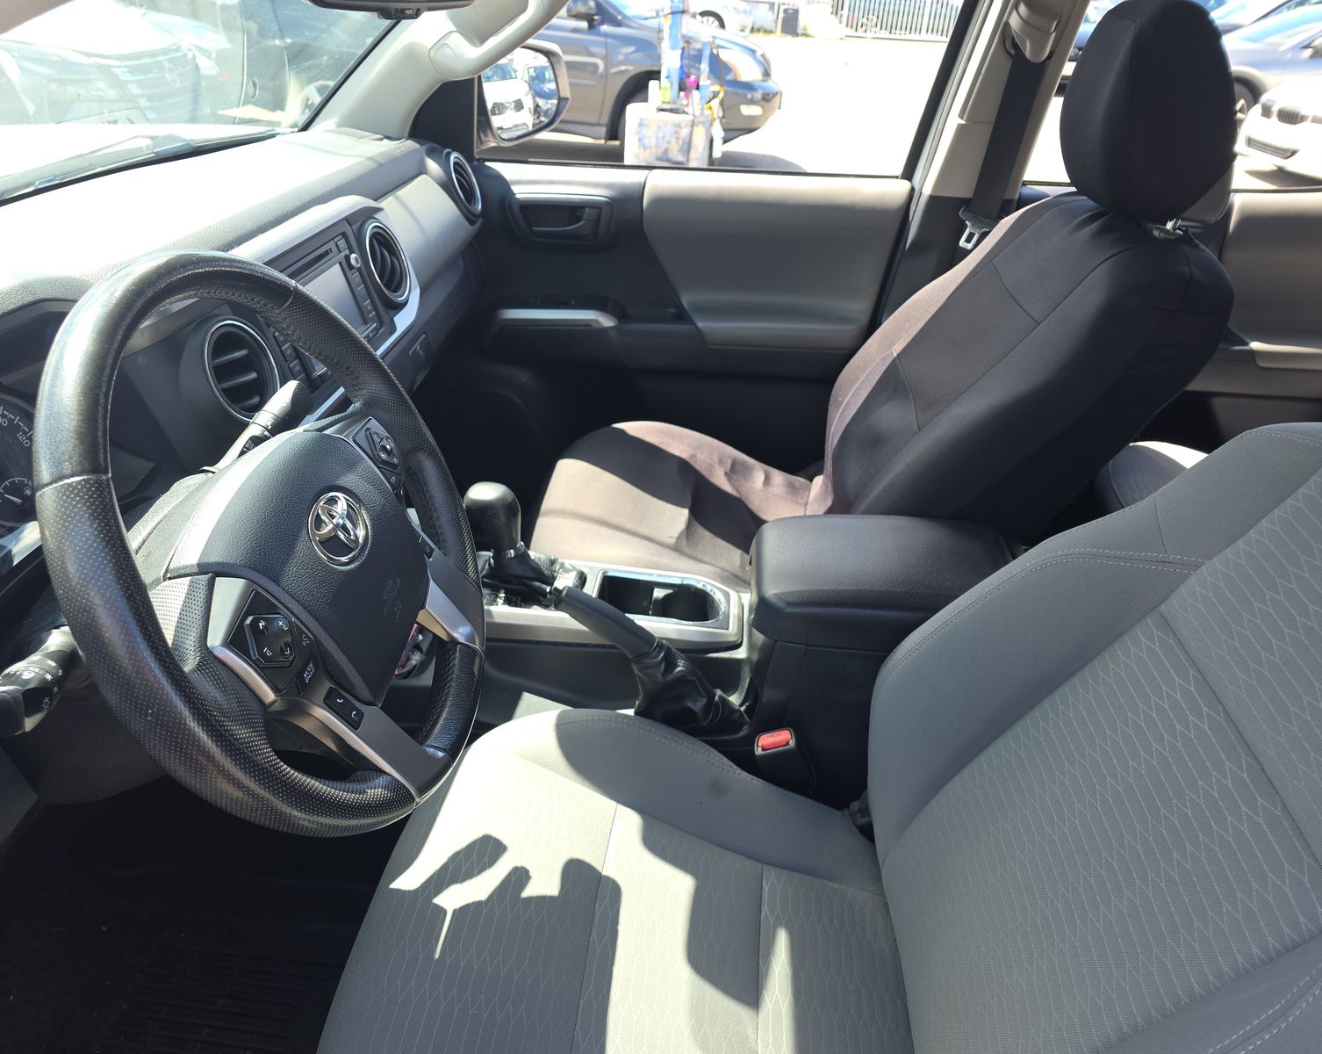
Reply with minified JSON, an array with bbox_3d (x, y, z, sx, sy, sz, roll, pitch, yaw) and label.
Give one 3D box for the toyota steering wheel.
[{"bbox_3d":[-0.249,0.014,0.618,0.100,0.382,0.382,-18,26,16],"label":"toyota steering wheel"}]

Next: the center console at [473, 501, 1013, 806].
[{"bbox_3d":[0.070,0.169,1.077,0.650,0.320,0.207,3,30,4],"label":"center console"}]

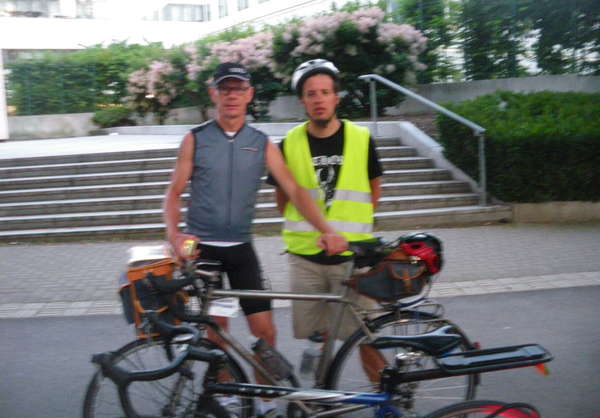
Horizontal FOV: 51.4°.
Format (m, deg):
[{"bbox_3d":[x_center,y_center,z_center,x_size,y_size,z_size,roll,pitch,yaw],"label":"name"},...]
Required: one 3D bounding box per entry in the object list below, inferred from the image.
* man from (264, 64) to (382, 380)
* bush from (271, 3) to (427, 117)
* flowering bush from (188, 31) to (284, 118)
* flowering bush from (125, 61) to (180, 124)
[{"bbox_3d":[0.130,0.175,3.170,0.560,1.830,0.380,-3,9,-2],"label":"man"},{"bbox_3d":[1.052,-3.073,13.000,3.200,2.300,2.300,-3,9,-2],"label":"bush"},{"bbox_3d":[-1.596,-3.228,15.200,2.300,2.150,1.900,-3,9,-2],"label":"flowering bush"},{"bbox_3d":[-4.089,-3.230,17.300,1.550,1.800,1.400,-3,9,-2],"label":"flowering bush"}]

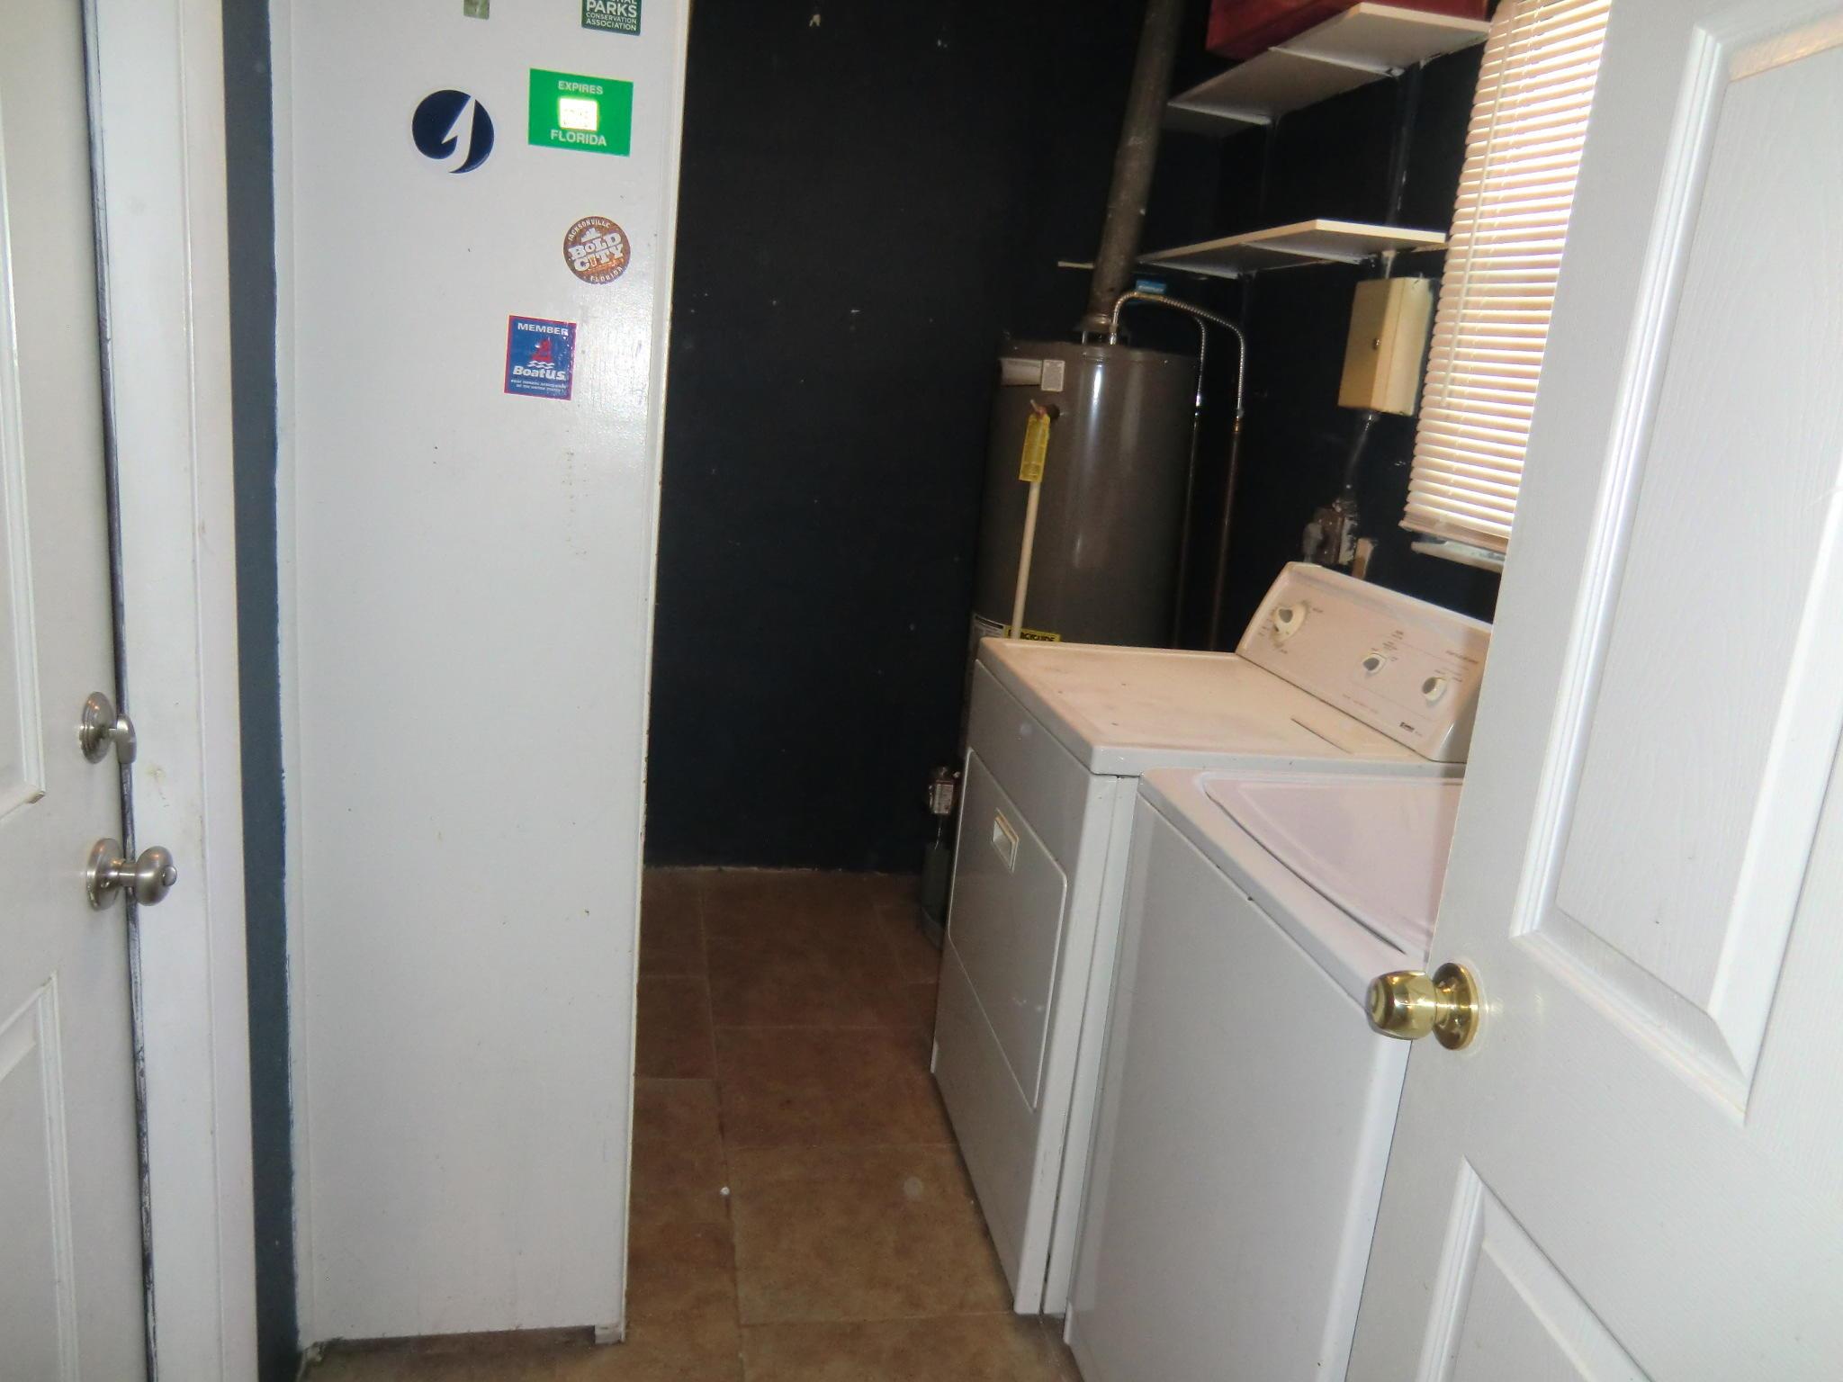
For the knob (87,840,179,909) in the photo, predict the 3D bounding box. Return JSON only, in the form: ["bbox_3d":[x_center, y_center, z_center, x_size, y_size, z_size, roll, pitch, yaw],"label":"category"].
[{"bbox_3d":[-0.713,0.167,1.166,0.063,0.062,0.062,3,13,-11],"label":"knob"}]

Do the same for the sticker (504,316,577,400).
[{"bbox_3d":[-0.453,-0.396,1.522,0.077,0.089,0.003,3,13,-11],"label":"sticker"}]

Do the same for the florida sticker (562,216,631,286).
[{"bbox_3d":[-0.381,-0.519,1.504,0.076,0.076,0.003,3,13,-11],"label":"florida sticker"}]

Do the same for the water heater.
[{"bbox_3d":[0.380,-0.092,3.316,0.512,1.540,0.512,3,13,-11],"label":"water heater"}]

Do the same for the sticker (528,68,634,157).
[{"bbox_3d":[-0.390,-0.662,1.466,0.114,0.081,0.003,3,13,-11],"label":"sticker"}]

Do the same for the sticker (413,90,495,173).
[{"bbox_3d":[-0.530,-0.633,1.448,0.089,0.089,0.003,3,13,-11],"label":"sticker"}]

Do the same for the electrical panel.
[{"bbox_3d":[0.918,-0.685,2.538,0.086,0.250,0.135,3,13,-11],"label":"electrical panel"}]

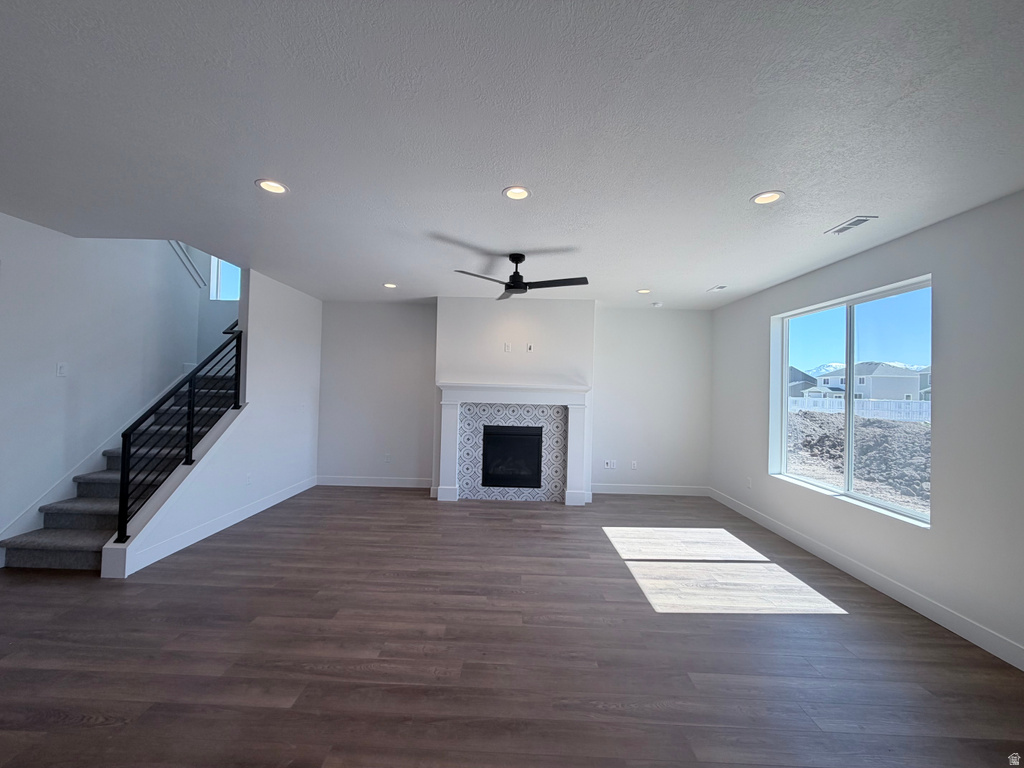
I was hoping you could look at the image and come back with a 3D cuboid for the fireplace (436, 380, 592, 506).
[{"bbox_3d":[0.013,0.798,5.559,2.040,1.570,0.240,2,-1,0],"label":"fireplace"}]

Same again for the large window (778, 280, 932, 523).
[{"bbox_3d":[3.048,0.123,3.809,0.130,1.790,1.830,2,-1,0],"label":"large window"}]

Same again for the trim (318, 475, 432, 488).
[{"bbox_3d":[-2.005,1.467,6.156,1.823,0.138,0.020,2,-1,0],"label":"trim"}]

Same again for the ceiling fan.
[{"bbox_3d":[0.099,-1.010,3.861,1.200,0.355,1.180,2,-1,0],"label":"ceiling fan"}]

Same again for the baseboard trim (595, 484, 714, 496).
[{"bbox_3d":[2.000,1.573,6.123,1.836,0.138,0.020,2,-1,0],"label":"baseboard trim"}]

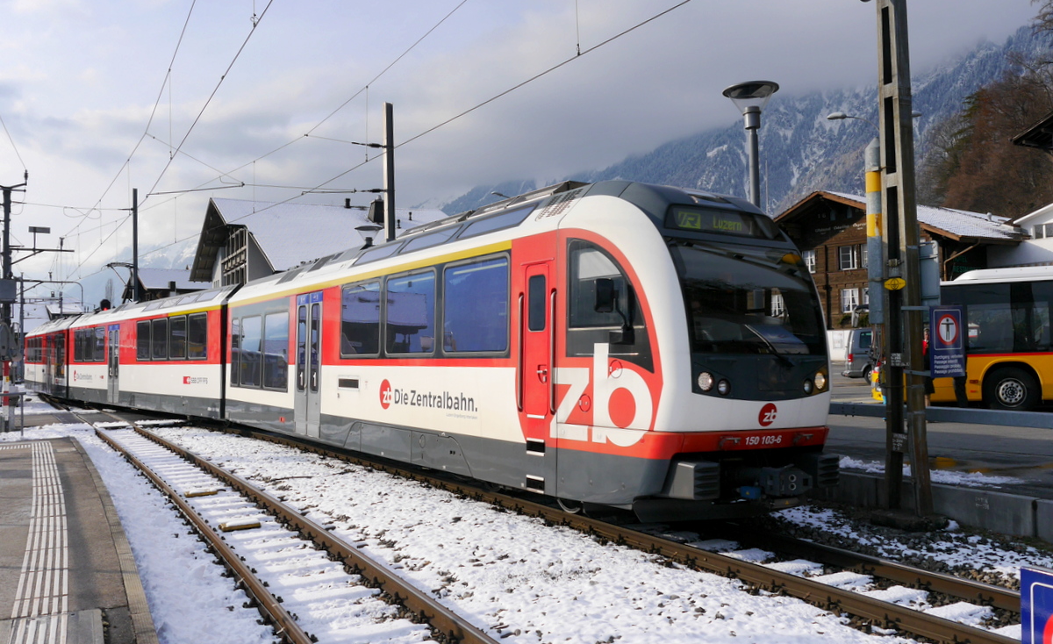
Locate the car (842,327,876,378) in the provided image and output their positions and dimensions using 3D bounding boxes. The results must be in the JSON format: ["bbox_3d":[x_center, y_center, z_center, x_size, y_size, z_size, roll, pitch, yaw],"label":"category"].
[{"bbox_3d":[13.429,1.173,29.259,4.900,1.970,1.920,-1,-2,15],"label":"car"}]

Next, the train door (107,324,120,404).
[{"bbox_3d":[-14.600,1.497,30.226,0.100,2.750,1.400,1,-3,-41],"label":"train door"}]

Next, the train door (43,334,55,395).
[{"bbox_3d":[-22.495,2.009,40.224,0.100,2.750,1.400,1,-3,-37],"label":"train door"}]

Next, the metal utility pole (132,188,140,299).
[{"bbox_3d":[-17.905,-1.173,39.016,0.220,9.820,0.220,1,-3,-40],"label":"metal utility pole"}]

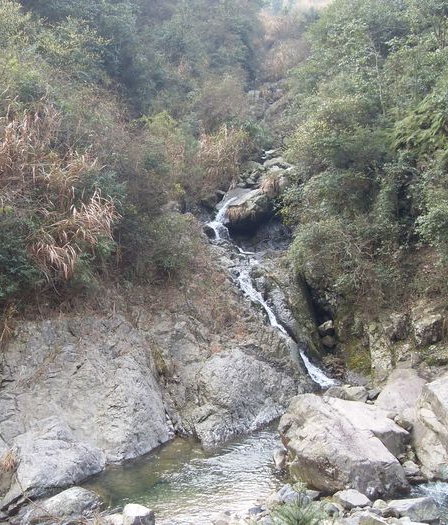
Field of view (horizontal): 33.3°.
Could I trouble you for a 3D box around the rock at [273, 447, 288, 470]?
[{"bbox_3d":[0.778,2.698,10.300,0.219,0.328,0.240,0,3,0],"label":"rock"}]

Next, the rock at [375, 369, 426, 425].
[{"bbox_3d":[3.740,2.835,15.600,1.057,1.134,1.057,0,3,0],"label":"rock"}]

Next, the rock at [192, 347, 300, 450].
[{"bbox_3d":[0.382,2.275,12.700,1.845,1.647,1.500,0,3,0],"label":"rock"}]

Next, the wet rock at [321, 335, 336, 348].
[{"bbox_3d":[2.109,1.594,15.100,0.321,0.281,0.300,0,3,0],"label":"wet rock"}]

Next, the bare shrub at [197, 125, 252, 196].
[{"bbox_3d":[0.014,-2.795,20.500,1.506,1.937,1.500,0,3,0],"label":"bare shrub"}]

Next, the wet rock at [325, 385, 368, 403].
[{"bbox_3d":[2.593,2.843,15.900,0.886,0.402,0.620,0,3,0],"label":"wet rock"}]

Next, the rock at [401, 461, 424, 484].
[{"bbox_3d":[3.285,3.660,13.050,0.362,0.347,0.308,0,3,0],"label":"rock"}]

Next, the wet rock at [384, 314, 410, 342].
[{"bbox_3d":[3.432,1.306,14.800,0.510,0.550,0.450,0,3,0],"label":"wet rock"}]

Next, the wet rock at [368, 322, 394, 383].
[{"bbox_3d":[3.679,2.097,17.500,0.529,1.416,0.476,0,3,0],"label":"wet rock"}]

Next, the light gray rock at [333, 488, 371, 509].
[{"bbox_3d":[1.988,3.719,11.700,0.561,0.257,0.393,0,3,0],"label":"light gray rock"}]

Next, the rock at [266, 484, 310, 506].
[{"bbox_3d":[0.781,2.865,9.200,0.511,0.268,0.380,0,3,0],"label":"rock"}]

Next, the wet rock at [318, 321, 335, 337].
[{"bbox_3d":[2.096,1.350,15.300,0.326,0.326,0.300,0,3,0],"label":"wet rock"}]

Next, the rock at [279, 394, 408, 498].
[{"bbox_3d":[2.021,3.137,13.100,2.029,1.438,1.826,-1,3,-12],"label":"rock"}]

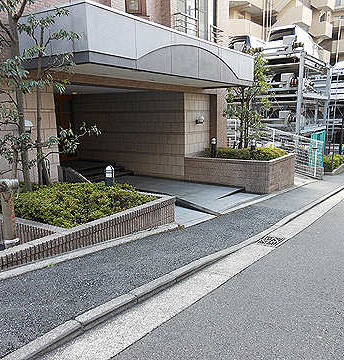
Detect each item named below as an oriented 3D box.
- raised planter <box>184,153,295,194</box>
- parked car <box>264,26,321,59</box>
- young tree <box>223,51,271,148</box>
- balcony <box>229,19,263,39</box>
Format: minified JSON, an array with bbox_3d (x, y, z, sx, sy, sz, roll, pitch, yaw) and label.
[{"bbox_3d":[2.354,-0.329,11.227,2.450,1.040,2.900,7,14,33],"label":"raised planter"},{"bbox_3d":[6.380,-6.800,17.930,1.700,1.500,4.400,8,14,34],"label":"parked car"},{"bbox_3d":[2.348,-2.303,10.772,1.350,3.200,1.400,7,14,33],"label":"young tree"},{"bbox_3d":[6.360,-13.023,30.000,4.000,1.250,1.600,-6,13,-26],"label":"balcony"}]

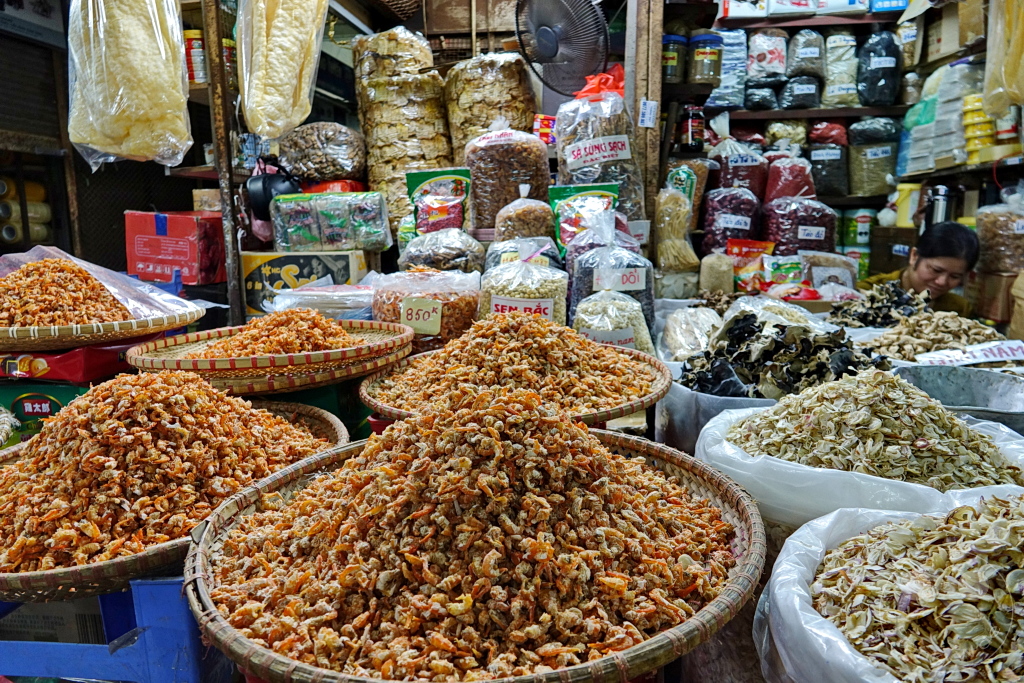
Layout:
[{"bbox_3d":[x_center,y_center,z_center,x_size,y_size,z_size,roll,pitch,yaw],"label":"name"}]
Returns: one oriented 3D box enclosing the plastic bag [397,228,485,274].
[{"bbox_3d":[-0.189,-0.229,1.800,0.231,0.131,0.170,0,11,0],"label":"plastic bag"}]

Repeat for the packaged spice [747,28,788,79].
[{"bbox_3d":[0.883,-0.992,2.360,0.135,0.174,0.110,1,10,9],"label":"packaged spice"}]

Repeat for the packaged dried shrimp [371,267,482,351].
[{"bbox_3d":[-0.178,-0.063,1.420,0.209,0.171,0.170,0,10,0],"label":"packaged dried shrimp"}]

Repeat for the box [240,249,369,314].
[{"bbox_3d":[-0.513,-0.154,1.718,0.254,0.157,0.200,-1,10,-3],"label":"box"}]

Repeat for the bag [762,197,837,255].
[{"bbox_3d":[0.837,-0.331,1.980,0.205,0.175,0.160,2,11,12],"label":"bag"}]

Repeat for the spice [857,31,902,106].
[{"bbox_3d":[1.120,-0.832,2.080,0.124,0.208,0.120,3,11,15],"label":"spice"}]

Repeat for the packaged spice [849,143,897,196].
[{"bbox_3d":[1.119,-0.534,2.120,0.133,0.160,0.120,3,11,15],"label":"packaged spice"}]

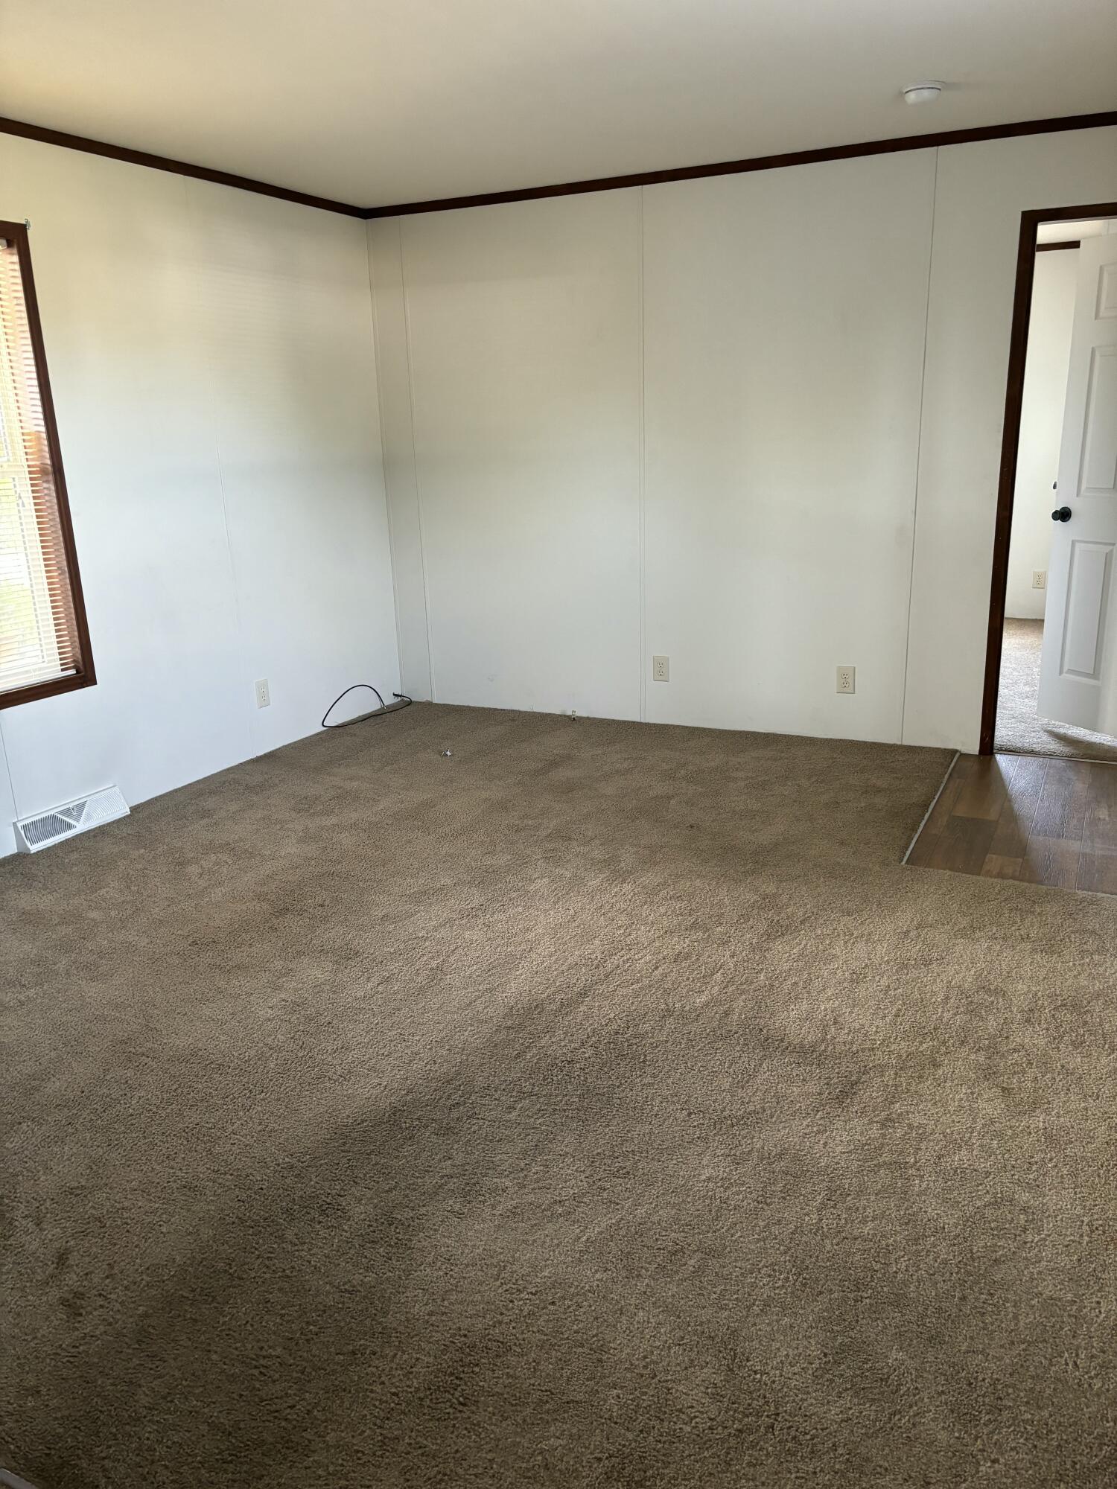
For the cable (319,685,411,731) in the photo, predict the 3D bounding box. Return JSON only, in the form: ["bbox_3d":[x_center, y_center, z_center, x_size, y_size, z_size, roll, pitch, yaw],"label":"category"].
[{"bbox_3d":[-0.957,-0.222,5.693,0.120,0.160,0.670,6,18,26],"label":"cable"}]

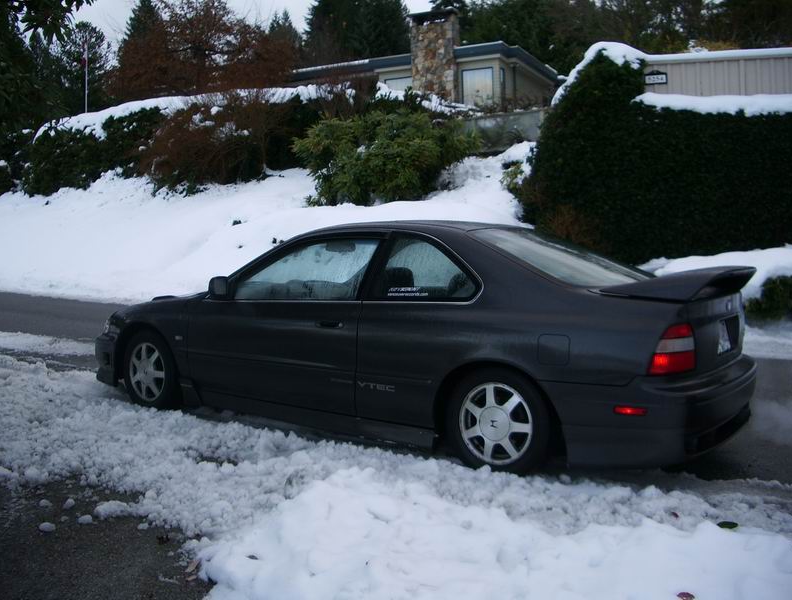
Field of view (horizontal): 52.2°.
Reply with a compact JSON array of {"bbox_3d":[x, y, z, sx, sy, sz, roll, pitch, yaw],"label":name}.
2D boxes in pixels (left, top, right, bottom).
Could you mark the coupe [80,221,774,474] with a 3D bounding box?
[{"bbox_3d":[-0.043,0.159,5.422,4.660,1.370,1.800,3,3,36],"label":"coupe"}]

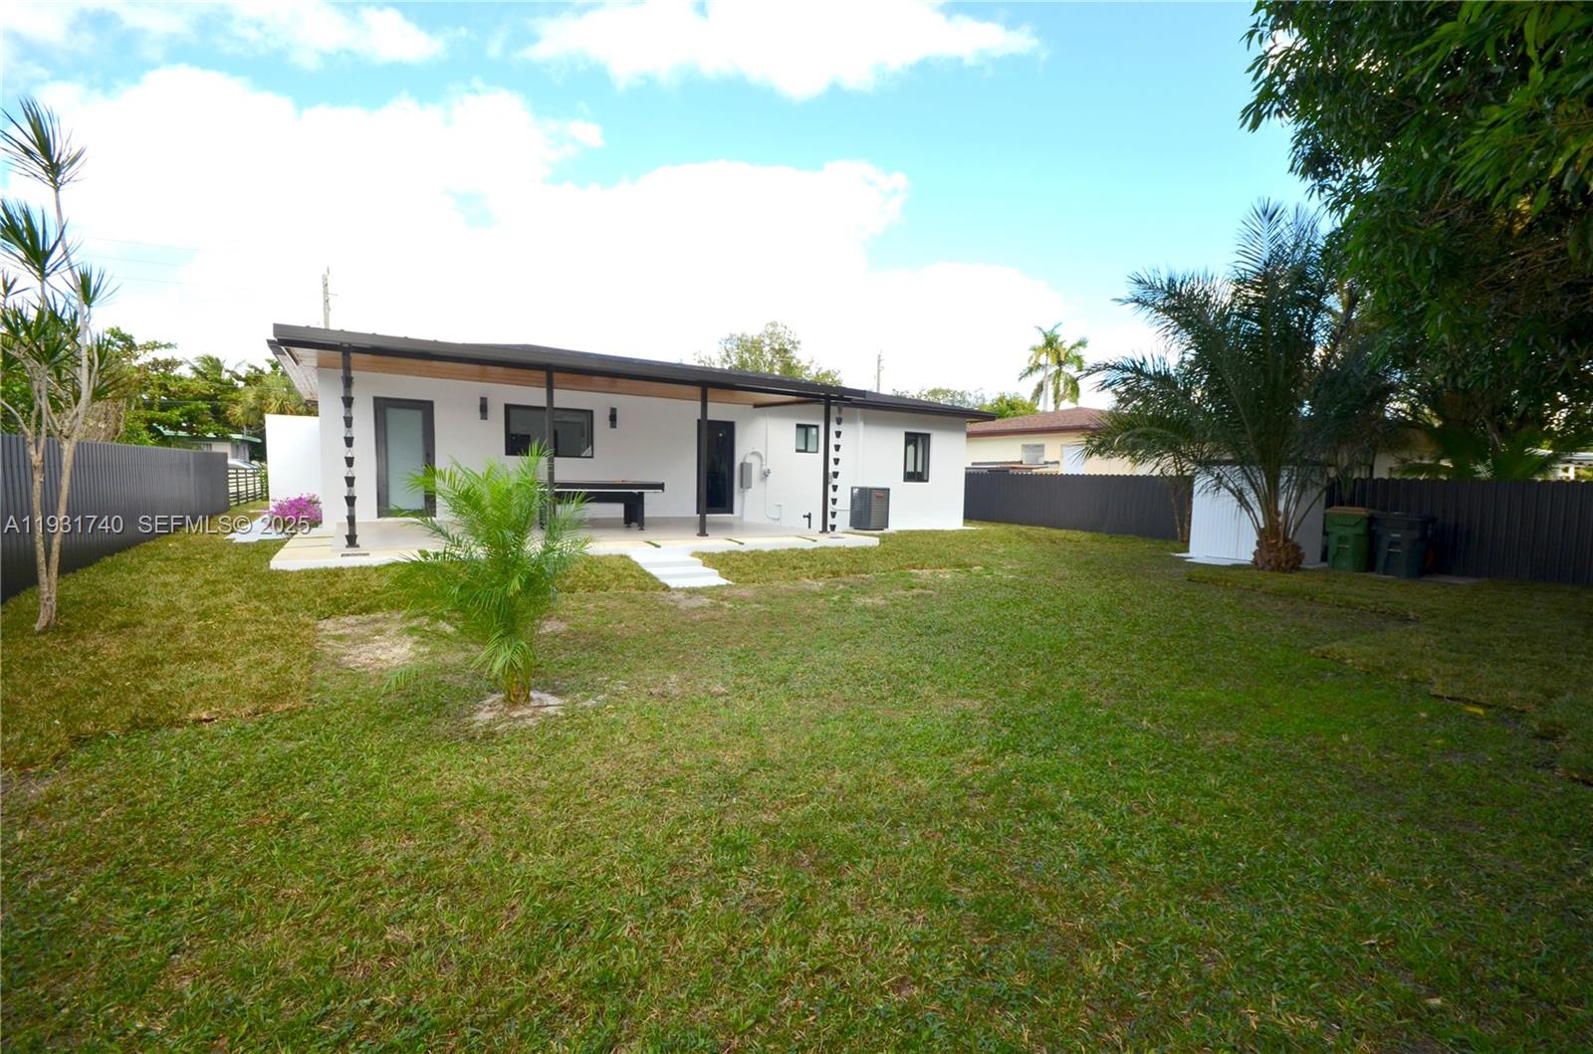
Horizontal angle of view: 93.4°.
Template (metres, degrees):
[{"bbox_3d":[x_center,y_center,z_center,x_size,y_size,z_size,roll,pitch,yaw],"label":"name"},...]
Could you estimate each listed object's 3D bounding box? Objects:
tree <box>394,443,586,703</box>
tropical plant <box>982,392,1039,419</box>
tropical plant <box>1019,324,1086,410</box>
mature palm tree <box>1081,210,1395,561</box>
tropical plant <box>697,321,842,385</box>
[{"bbox_3d":[-1.796,0.289,4.456,1.220,1.470,1.220,0,5,-22],"label":"tree"},{"bbox_3d":[10.584,-3.815,36.842,3.700,5.400,3.700,3,4,16],"label":"tropical plant"},{"bbox_3d":[14.425,-6.263,41.665,3.800,9.740,3.800,3,5,19],"label":"tropical plant"},{"bbox_3d":[7.169,-2.195,11.861,4.500,5.760,4.500,4,5,31],"label":"mature palm tree"},{"bbox_3d":[-1.220,-5.644,36.684,6.800,8.510,6.800,1,4,-2],"label":"tropical plant"}]

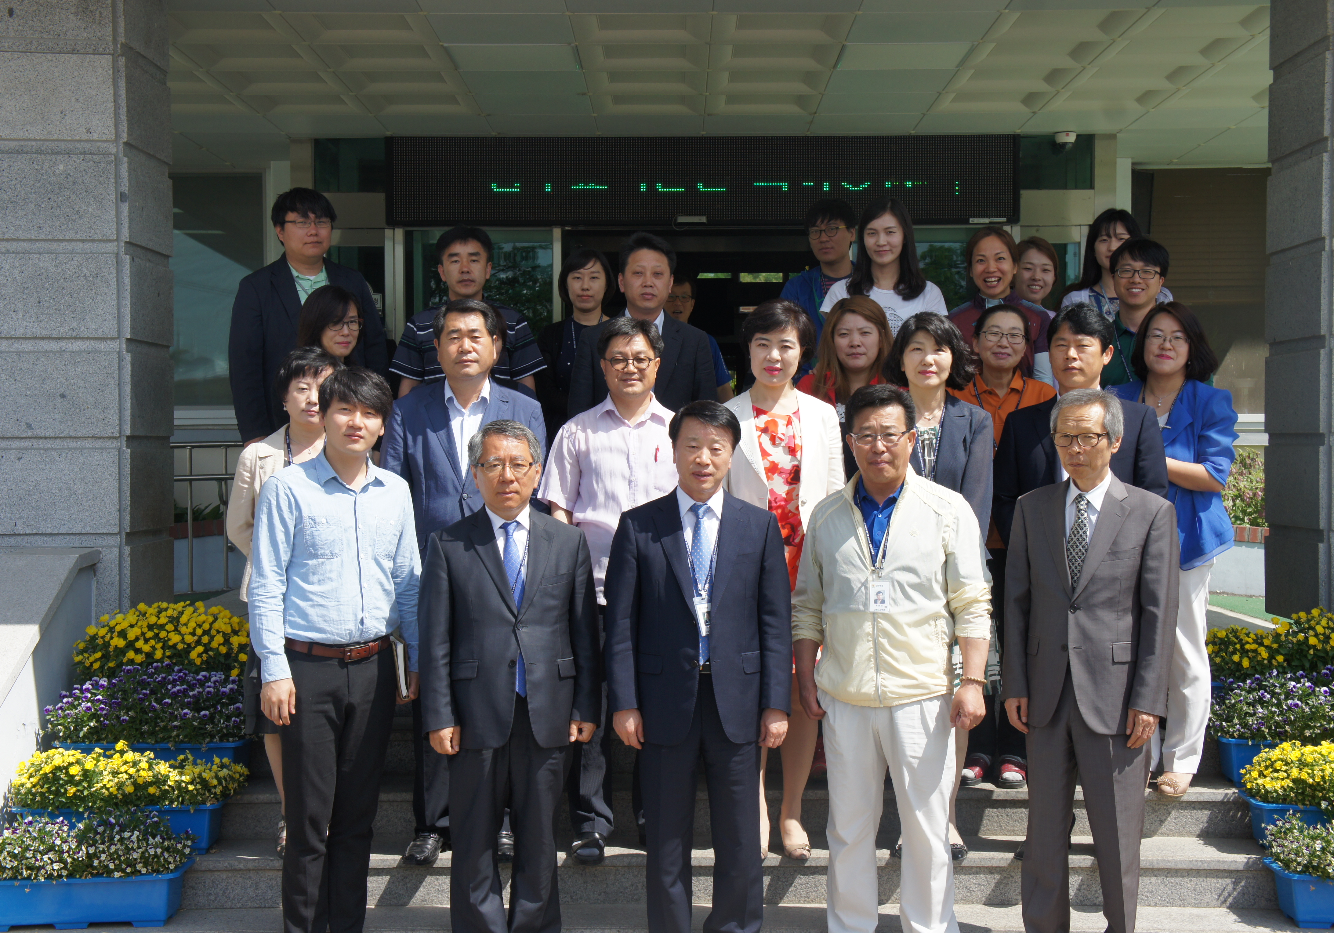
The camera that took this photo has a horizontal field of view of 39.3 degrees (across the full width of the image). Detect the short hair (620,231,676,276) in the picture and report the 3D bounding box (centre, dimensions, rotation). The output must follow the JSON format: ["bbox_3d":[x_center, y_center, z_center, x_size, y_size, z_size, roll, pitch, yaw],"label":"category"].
[{"bbox_3d":[-0.065,-0.730,6.520,0.192,0.180,0.220,0,1,0],"label":"short hair"}]

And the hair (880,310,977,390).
[{"bbox_3d":[0.824,-0.364,5.880,0.305,0.255,0.260,0,1,6],"label":"hair"}]

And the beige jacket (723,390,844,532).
[{"bbox_3d":[0.334,0.049,5.780,0.440,0.580,0.260,0,1,2],"label":"beige jacket"}]

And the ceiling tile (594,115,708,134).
[{"bbox_3d":[-0.092,-1.913,10.400,0.600,0.025,0.600,0,1,0],"label":"ceiling tile"}]

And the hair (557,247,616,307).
[{"bbox_3d":[-0.292,-0.685,6.780,0.210,0.225,0.220,0,1,-2],"label":"hair"}]

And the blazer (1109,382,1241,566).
[{"bbox_3d":[1.647,0.020,6.180,0.470,0.640,0.290,0,1,18],"label":"blazer"}]

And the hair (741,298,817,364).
[{"bbox_3d":[0.355,-0.429,5.930,0.236,0.210,0.245,0,1,7],"label":"hair"}]

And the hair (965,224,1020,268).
[{"bbox_3d":[1.163,-0.768,6.680,0.190,0.190,0.220,0,1,9],"label":"hair"}]

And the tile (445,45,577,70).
[{"bbox_3d":[-0.703,-1.899,8.606,0.600,0.030,0.600,0,1,0],"label":"tile"}]

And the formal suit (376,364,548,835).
[{"bbox_3d":[-0.645,0.445,5.900,0.530,1.460,0.300,0,1,-3],"label":"formal suit"}]

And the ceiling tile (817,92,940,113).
[{"bbox_3d":[1.085,-1.900,9.718,0.600,0.030,0.600,0,1,0],"label":"ceiling tile"}]

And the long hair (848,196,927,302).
[{"bbox_3d":[0.797,-0.785,6.750,0.280,0.385,0.230,0,1,7],"label":"long hair"}]

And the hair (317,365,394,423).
[{"bbox_3d":[-0.812,-0.178,4.860,0.195,0.170,0.210,6,0,-3],"label":"hair"}]

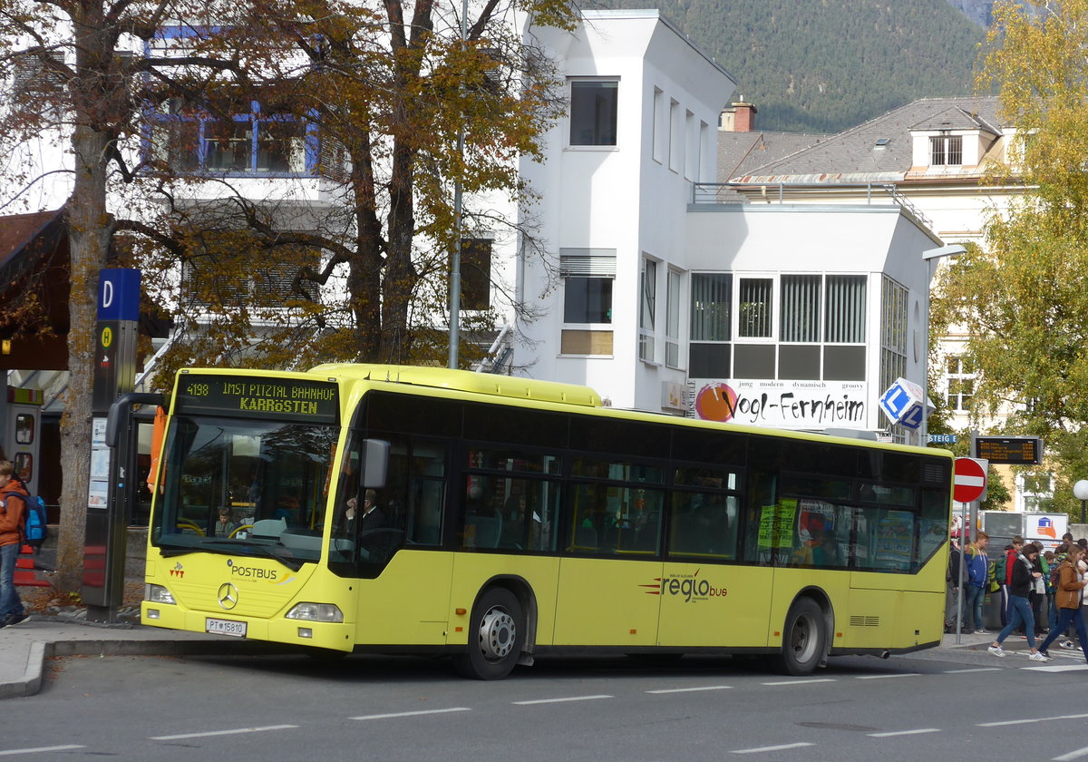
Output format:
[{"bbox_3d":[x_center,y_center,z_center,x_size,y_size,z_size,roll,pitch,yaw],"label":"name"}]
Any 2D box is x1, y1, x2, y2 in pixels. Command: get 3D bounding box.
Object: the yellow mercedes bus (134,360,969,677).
[{"bbox_3d":[0.531,1.588,33.410,2.550,3.100,11.950,3,-3,35],"label":"yellow mercedes bus"}]

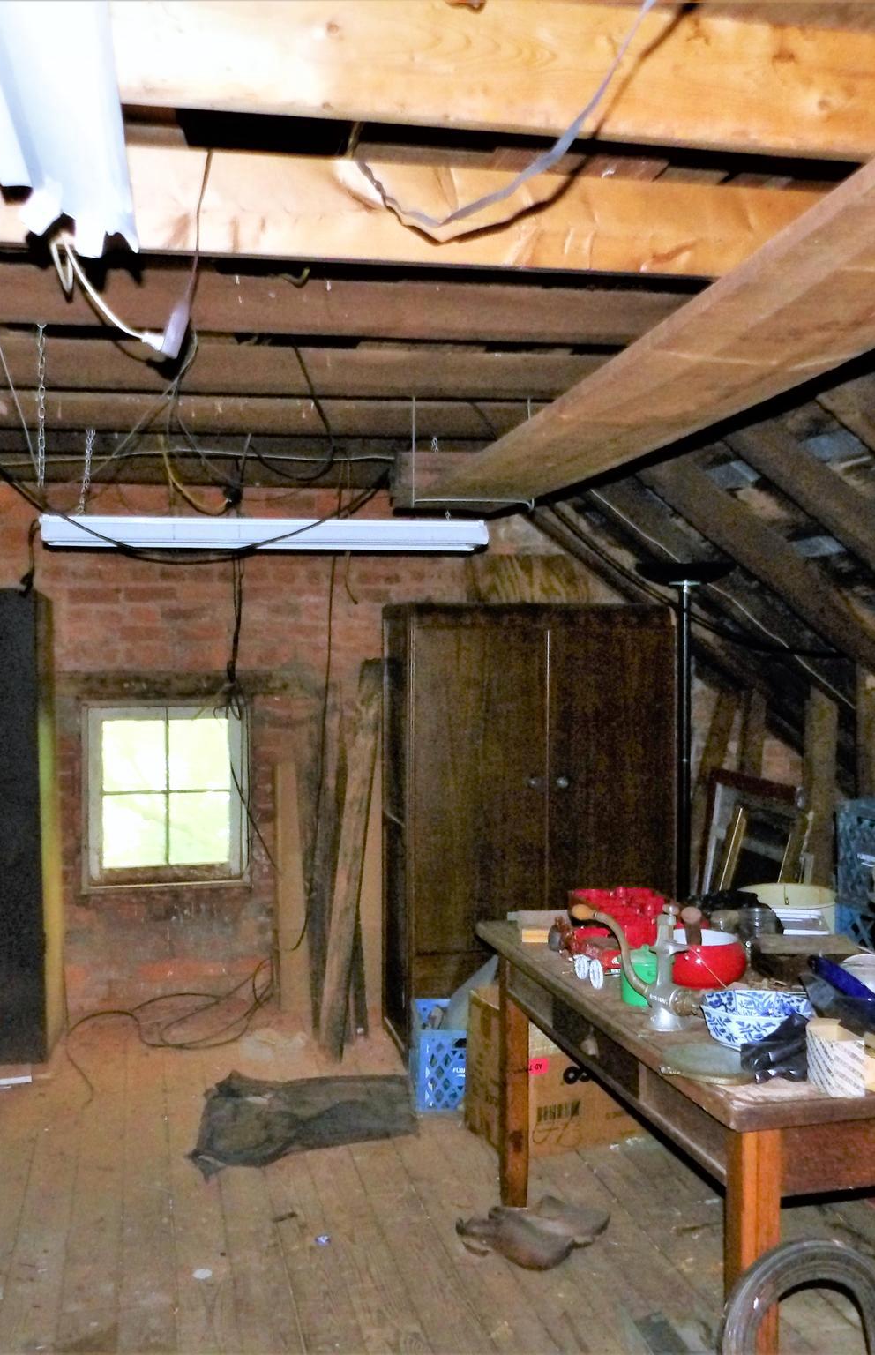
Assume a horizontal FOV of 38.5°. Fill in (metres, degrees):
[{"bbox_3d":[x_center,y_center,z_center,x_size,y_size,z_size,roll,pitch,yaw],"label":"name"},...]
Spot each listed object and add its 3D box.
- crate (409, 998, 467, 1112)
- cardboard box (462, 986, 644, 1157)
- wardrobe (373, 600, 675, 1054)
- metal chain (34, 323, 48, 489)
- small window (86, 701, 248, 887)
[{"bbox_3d":[0.083,1.332,4.450,0.330,0.278,0.335,-1,3,-7],"label":"crate"},{"bbox_3d":[0.393,1.258,4.124,0.510,0.455,0.310,-2,3,-25],"label":"cardboard box"},{"bbox_3d":[0.347,0.580,5.011,1.032,1.715,0.610,-1,3,-11],"label":"wardrobe"},{"bbox_3d":[-0.699,-0.479,2.208,0.016,0.310,0.016,-1,3,-13],"label":"metal chain"},{"bbox_3d":[-1.165,0.499,5.394,0.680,0.785,0.090,-1,3,-10],"label":"small window"}]

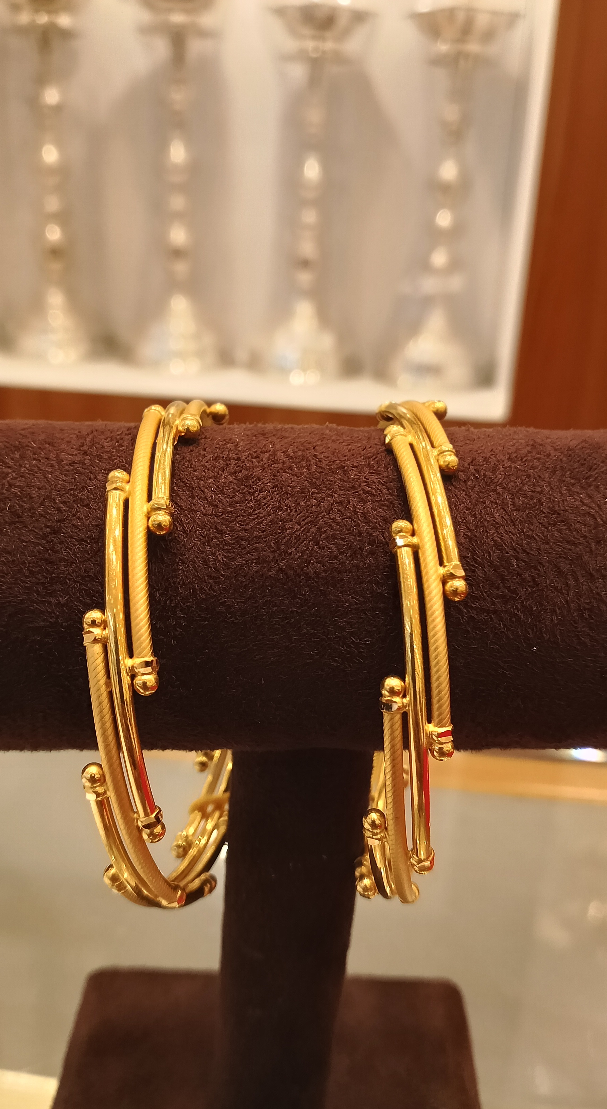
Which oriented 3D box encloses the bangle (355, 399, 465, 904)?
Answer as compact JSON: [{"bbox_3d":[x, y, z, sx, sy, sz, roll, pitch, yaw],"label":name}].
[{"bbox_3d":[0.014,0.013,0.120,0.009,0.067,0.067,3,18,3],"label":"bangle"}]

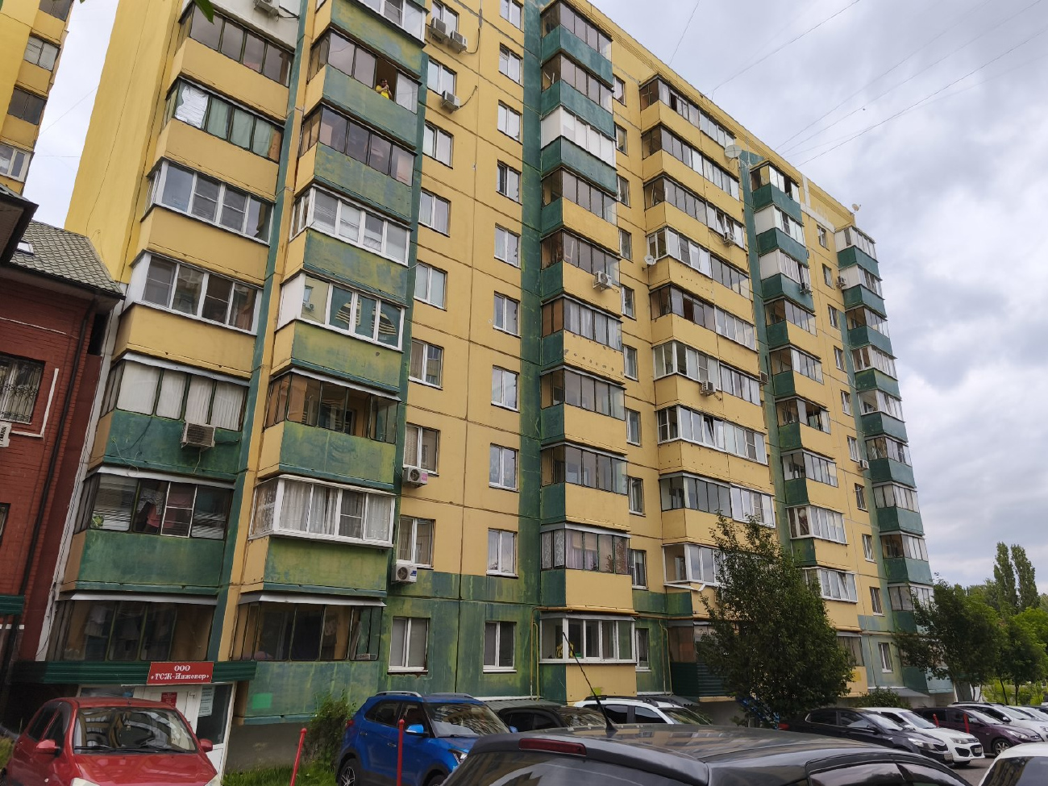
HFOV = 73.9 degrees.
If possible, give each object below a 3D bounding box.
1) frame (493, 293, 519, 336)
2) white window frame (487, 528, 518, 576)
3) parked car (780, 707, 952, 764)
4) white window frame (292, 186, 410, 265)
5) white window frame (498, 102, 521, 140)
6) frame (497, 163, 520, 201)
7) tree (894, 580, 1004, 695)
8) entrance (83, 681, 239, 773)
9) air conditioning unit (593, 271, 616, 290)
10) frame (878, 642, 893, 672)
[{"bbox_3d":[-0.612,-2.764,24.824,1.250,1.450,0.150,17,-26,-38],"label":"frame"},{"bbox_3d":[-0.732,5.018,21.799,1.200,1.370,0.150,17,-26,-37],"label":"white window frame"},{"bbox_3d":[9.854,9.945,20.159,1.740,1.470,4.400,17,-26,-37],"label":"parked car"},{"bbox_3d":[-5.003,-4.669,20.585,3.200,1.320,0.970,17,-26,-38],"label":"white window frame"},{"bbox_3d":[-0.567,-10.789,27.846,1.220,1.370,0.130,16,-24,-39],"label":"white window frame"},{"bbox_3d":[-0.611,-7.993,26.586,1.180,1.400,0.150,17,-26,-37],"label":"frame"},{"bbox_3d":[19.471,11.795,32.000,4.600,6.500,4.600,17,-26,-38],"label":"tree"},{"bbox_3d":[-7.555,6.965,14.130,2.970,1.980,0.450,17,-26,-38],"label":"entrance"},{"bbox_3d":[3.067,-4.289,26.918,0.740,0.550,0.330,17,-26,-38],"label":"air conditioning unit"},{"bbox_3d":[18.673,13.735,36.169,1.250,1.410,0.150,17,-26,-37],"label":"frame"}]

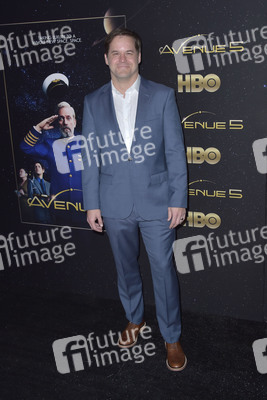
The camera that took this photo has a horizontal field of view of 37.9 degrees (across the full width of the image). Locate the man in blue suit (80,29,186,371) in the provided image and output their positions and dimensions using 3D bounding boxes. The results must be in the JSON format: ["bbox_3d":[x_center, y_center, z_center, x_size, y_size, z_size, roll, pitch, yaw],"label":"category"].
[{"bbox_3d":[0.013,0.024,2.163,0.570,1.820,0.440,-1,14,10],"label":"man in blue suit"}]

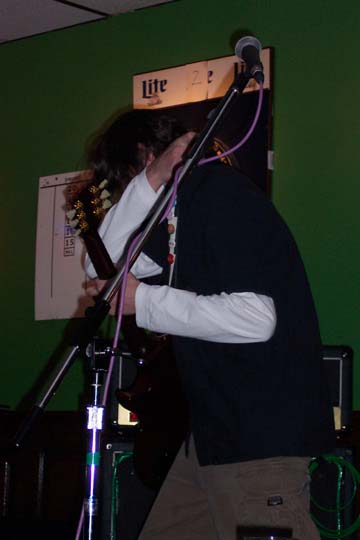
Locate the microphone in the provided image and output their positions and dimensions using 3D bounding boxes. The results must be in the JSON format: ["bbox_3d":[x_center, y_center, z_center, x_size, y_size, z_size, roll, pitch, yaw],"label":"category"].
[{"bbox_3d":[0.139,-0.400,2.890,0.052,0.052,0.185,0,25,-5],"label":"microphone"}]

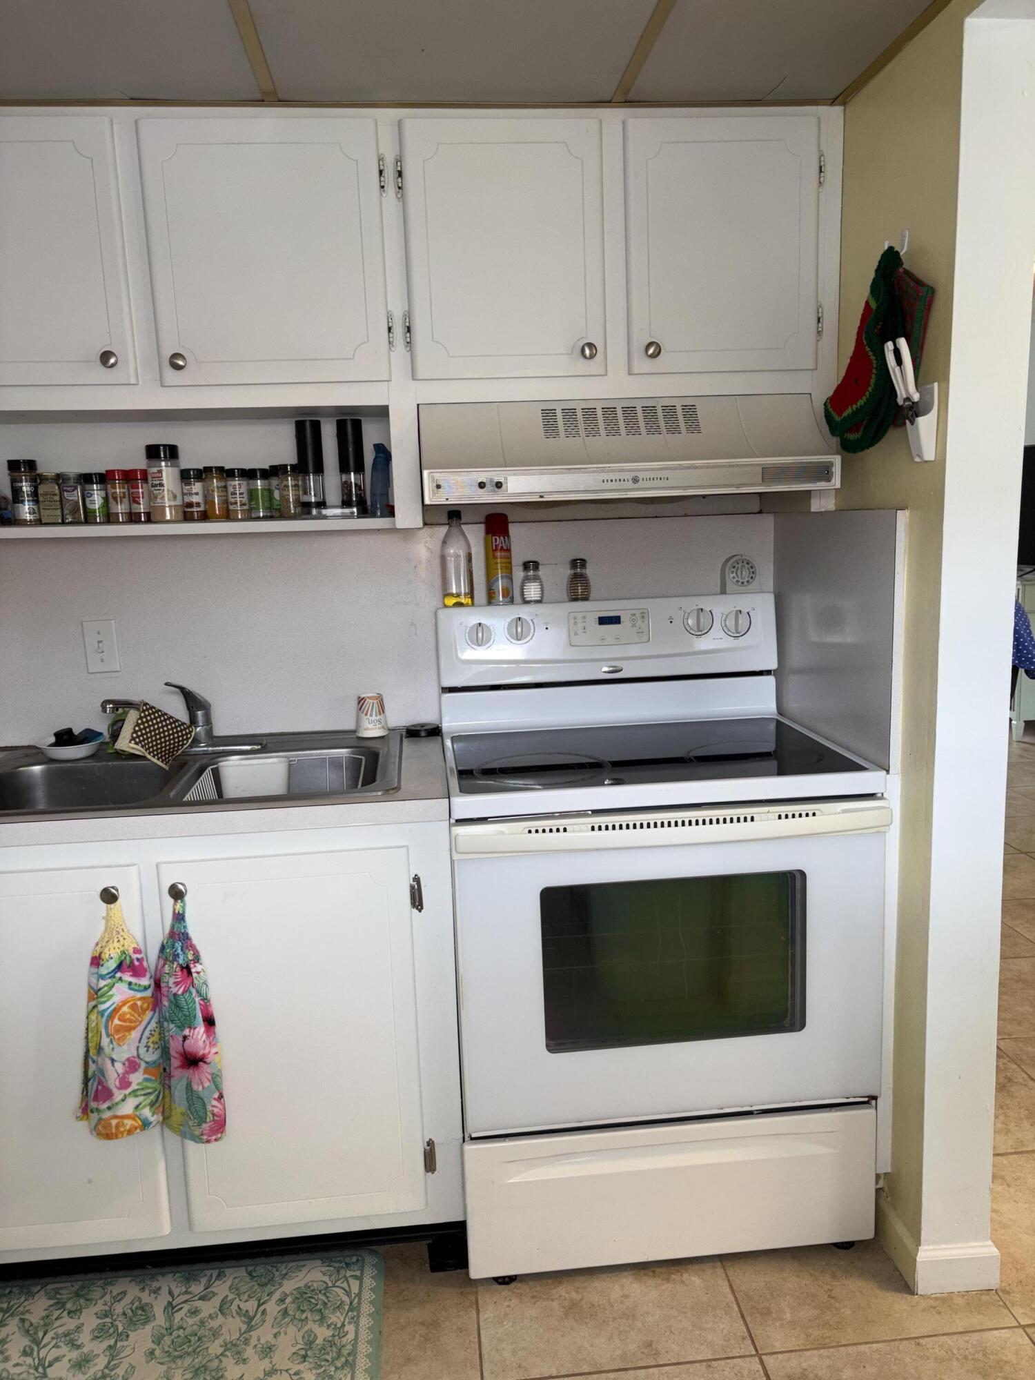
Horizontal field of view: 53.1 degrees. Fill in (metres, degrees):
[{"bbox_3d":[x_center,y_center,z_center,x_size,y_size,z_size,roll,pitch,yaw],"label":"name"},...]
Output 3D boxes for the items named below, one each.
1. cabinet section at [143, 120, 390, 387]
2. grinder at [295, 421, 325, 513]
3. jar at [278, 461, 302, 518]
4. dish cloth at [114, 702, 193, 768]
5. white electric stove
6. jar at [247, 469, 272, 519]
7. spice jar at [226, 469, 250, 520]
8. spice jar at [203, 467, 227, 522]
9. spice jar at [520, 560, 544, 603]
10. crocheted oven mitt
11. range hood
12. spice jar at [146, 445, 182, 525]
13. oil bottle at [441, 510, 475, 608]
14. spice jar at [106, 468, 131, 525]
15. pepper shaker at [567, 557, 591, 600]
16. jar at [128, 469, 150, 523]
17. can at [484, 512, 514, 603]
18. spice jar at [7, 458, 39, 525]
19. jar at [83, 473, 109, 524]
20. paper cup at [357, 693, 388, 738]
[{"bbox_3d":[-0.450,-0.788,1.966,0.403,0.438,0.310,-3,9,-5],"label":"cabinet section"},{"bbox_3d":[-0.416,-0.448,2.080,0.052,0.183,0.052,-3,9,-5],"label":"grinder"},{"bbox_3d":[-0.465,-0.407,2.128,0.044,0.109,0.044,-4,10,-12],"label":"jar"},{"bbox_3d":[-0.740,0.089,2.092,0.155,0.144,0.080,-9,12,-34],"label":"dish cloth"},{"bbox_3d":[0.249,0.436,2.093,0.762,1.188,0.675,-3,9,-5],"label":"white electric stove"},{"bbox_3d":[-0.514,-0.392,2.074,0.043,0.098,0.043,-3,9,-5],"label":"jar"},{"bbox_3d":[-0.558,-0.391,2.070,0.044,0.099,0.044,-3,9,-5],"label":"spice jar"},{"bbox_3d":[-0.613,-0.400,2.110,0.043,0.105,0.043,-2,10,0],"label":"spice jar"},{"bbox_3d":[0.033,-0.238,2.289,0.051,0.092,0.051,-3,9,-5],"label":"spice jar"},{"bbox_3d":[0.596,-0.580,1.794,0.090,0.325,0.210,-3,10,-5],"label":"crocheted oven mitt"},{"bbox_3d":[0.189,-0.474,2.069,0.760,0.190,0.445,-3,9,-5],"label":"range hood"},{"bbox_3d":[-0.699,-0.408,2.054,0.065,0.149,0.065,-3,9,-5],"label":"spice jar"},{"bbox_3d":[-0.132,-0.285,2.262,0.066,0.209,0.066,-2,10,-3],"label":"oil bottle"},{"bbox_3d":[-0.804,-0.390,2.093,0.042,0.105,0.042,-5,10,-20],"label":"spice jar"},{"bbox_3d":[0.137,-0.244,2.298,0.051,0.092,0.051,-3,9,-5],"label":"pepper shaker"},{"bbox_3d":[-0.763,-0.392,2.102,0.042,0.105,0.042,-5,10,-19],"label":"jar"},{"bbox_3d":[-0.040,-0.285,2.270,0.057,0.199,0.057,-2,10,0],"label":"can"},{"bbox_3d":[-0.985,-0.395,2.075,0.053,0.127,0.053,-7,11,-29],"label":"spice jar"},{"bbox_3d":[-0.831,-0.378,2.046,0.044,0.096,0.044,-3,9,-5],"label":"jar"},{"bbox_3d":[-0.316,0.054,2.247,0.072,0.087,0.072,-3,9,-5],"label":"paper cup"}]

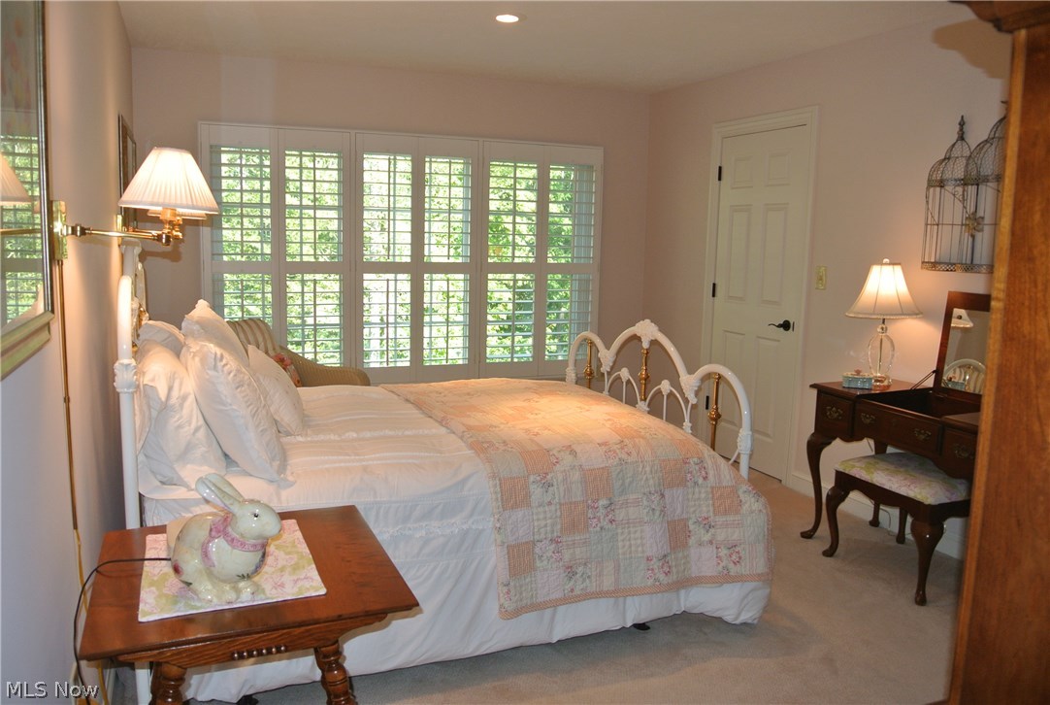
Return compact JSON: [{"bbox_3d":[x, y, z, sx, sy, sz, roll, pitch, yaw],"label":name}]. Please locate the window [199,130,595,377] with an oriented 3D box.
[{"bbox_3d":[-0.680,-0.577,5.214,2.645,1.650,0.100,-3,10,-23],"label":"window"}]

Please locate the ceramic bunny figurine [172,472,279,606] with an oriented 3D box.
[{"bbox_3d":[-0.639,0.382,1.697,0.230,0.240,0.165,2,9,4],"label":"ceramic bunny figurine"}]

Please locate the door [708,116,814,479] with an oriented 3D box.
[{"bbox_3d":[1.390,-0.303,4.784,0.060,2.050,0.760,-3,10,-23],"label":"door"}]

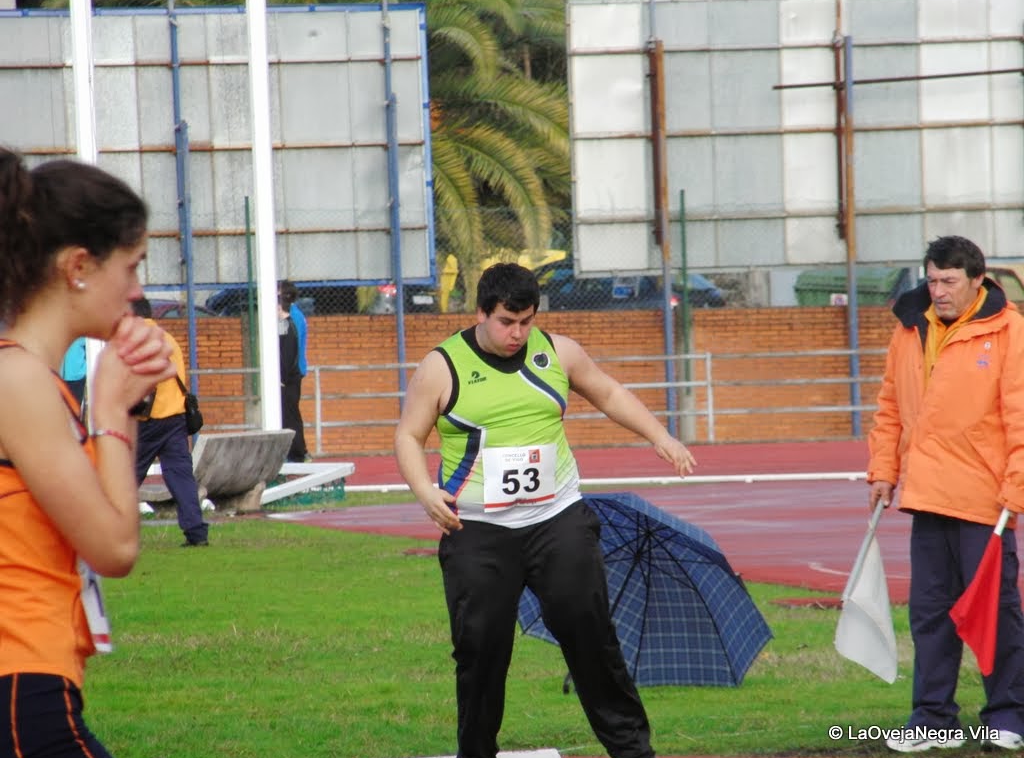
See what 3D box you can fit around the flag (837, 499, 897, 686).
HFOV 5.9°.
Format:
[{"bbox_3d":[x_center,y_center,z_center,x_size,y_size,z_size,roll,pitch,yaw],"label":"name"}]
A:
[{"bbox_3d":[1.174,0.704,33.100,0.205,0.610,0.150,-2,0,6],"label":"flag"}]

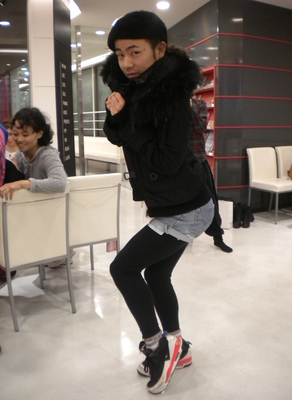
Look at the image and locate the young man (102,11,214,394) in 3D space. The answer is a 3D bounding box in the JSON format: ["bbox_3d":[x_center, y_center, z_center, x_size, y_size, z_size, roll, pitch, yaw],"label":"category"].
[{"bbox_3d":[0.048,0.065,1.814,0.520,1.640,0.470,-6,12,-25],"label":"young man"}]

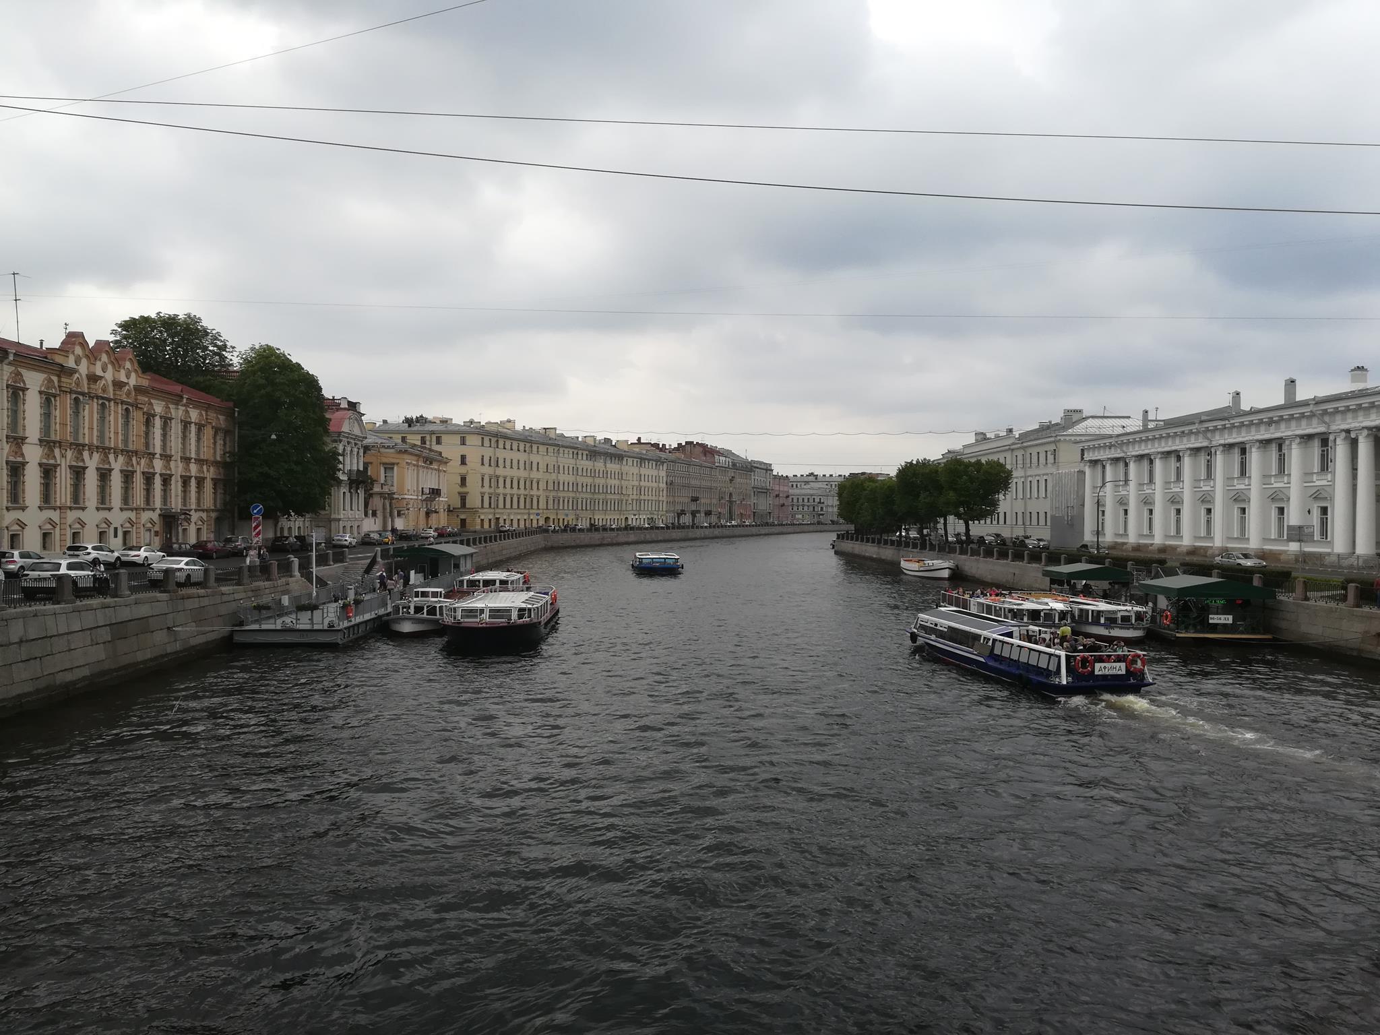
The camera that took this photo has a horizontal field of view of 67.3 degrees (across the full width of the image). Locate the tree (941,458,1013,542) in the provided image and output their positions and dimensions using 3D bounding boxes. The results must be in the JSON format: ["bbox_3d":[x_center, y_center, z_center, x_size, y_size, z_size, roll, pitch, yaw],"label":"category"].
[{"bbox_3d":[37.600,-1.882,136.000,9.300,12.000,9.300,0,0,0],"label":"tree"}]

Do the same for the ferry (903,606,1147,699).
[{"bbox_3d":[13.800,5.492,45.100,3.800,2.050,15.600,0,0,-9],"label":"ferry"}]

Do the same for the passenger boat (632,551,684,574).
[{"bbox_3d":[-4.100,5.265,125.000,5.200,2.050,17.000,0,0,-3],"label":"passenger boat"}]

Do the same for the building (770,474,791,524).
[{"bbox_3d":[31.500,-6.674,421.000,14.000,19.500,30.000,0,0,18],"label":"building"}]

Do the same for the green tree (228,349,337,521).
[{"bbox_3d":[-41.000,-6.994,104.000,10.500,20.300,10.500,0,0,0],"label":"green tree"}]

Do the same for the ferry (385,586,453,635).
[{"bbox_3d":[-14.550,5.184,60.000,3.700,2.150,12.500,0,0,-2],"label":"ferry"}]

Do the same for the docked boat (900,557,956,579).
[{"bbox_3d":[25.400,5.495,112.000,2.600,1.950,8.300,0,0,-20],"label":"docked boat"}]

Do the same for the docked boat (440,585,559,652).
[{"bbox_3d":[-10.200,5.249,57.300,5.000,2.100,14.800,0,0,-2],"label":"docked boat"}]

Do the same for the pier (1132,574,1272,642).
[{"bbox_3d":[28.200,4.892,57.000,5.300,3.400,5.200,0,0,-1],"label":"pier"}]

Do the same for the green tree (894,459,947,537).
[{"bbox_3d":[31.800,-1.993,143.000,7.600,12.000,7.600,0,0,0],"label":"green tree"}]

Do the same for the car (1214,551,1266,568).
[{"bbox_3d":[46.200,3.618,87.000,1.750,1.460,4.500,0,0,-3],"label":"car"}]

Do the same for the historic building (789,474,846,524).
[{"bbox_3d":[52.600,-7.200,433.000,24.500,19.200,17.000,0,0,1],"label":"historic building"}]

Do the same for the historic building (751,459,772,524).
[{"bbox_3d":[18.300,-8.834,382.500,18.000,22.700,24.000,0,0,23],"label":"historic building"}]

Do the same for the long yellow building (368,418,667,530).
[{"bbox_3d":[-38.846,-9.233,275.506,24.000,24.500,120.000,0,0,19],"label":"long yellow building"}]

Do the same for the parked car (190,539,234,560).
[{"bbox_3d":[-40.200,2.726,87.000,1.750,1.510,4.400,0,0,-3],"label":"parked car"}]

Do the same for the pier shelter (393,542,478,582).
[{"bbox_3d":[-21.600,3.967,88.500,5.300,3.250,10.200,0,0,-2],"label":"pier shelter"}]

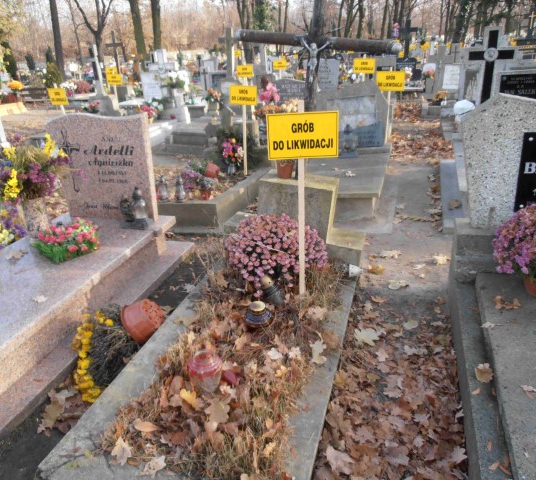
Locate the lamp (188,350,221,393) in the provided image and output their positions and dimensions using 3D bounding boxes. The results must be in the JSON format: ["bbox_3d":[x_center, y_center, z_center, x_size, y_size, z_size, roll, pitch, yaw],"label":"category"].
[{"bbox_3d":[-0.278,0.597,1.978,0.138,0.155,0.138,-3,24,1],"label":"lamp"}]

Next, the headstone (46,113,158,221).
[{"bbox_3d":[-1.224,-0.531,3.312,0.735,0.769,0.098,4,25,17],"label":"headstone"}]

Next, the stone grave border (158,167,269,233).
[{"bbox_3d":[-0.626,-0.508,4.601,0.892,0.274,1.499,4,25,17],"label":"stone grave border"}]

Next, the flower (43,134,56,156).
[{"bbox_3d":[-1.576,-0.681,3.200,0.085,0.145,0.080,0,24,9],"label":"flower"}]

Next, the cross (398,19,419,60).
[{"bbox_3d":[4.433,-6.295,14.000,0.580,1.300,0.120,2,24,13],"label":"cross"}]

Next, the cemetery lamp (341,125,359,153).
[{"bbox_3d":[0.961,-1.194,5.220,0.190,0.320,0.170,0,24,9],"label":"cemetery lamp"}]

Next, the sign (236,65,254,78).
[{"bbox_3d":[-0.455,-3.380,8.900,0.355,0.240,0.020,0,24,9],"label":"sign"}]

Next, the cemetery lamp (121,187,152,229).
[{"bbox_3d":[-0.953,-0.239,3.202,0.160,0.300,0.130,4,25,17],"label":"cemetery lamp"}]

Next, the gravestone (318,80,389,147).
[{"bbox_3d":[0.977,-1.424,5.059,0.740,0.700,0.140,0,24,7],"label":"gravestone"}]

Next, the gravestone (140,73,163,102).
[{"bbox_3d":[-2.768,-3.745,10.824,0.540,0.680,0.120,4,25,17],"label":"gravestone"}]

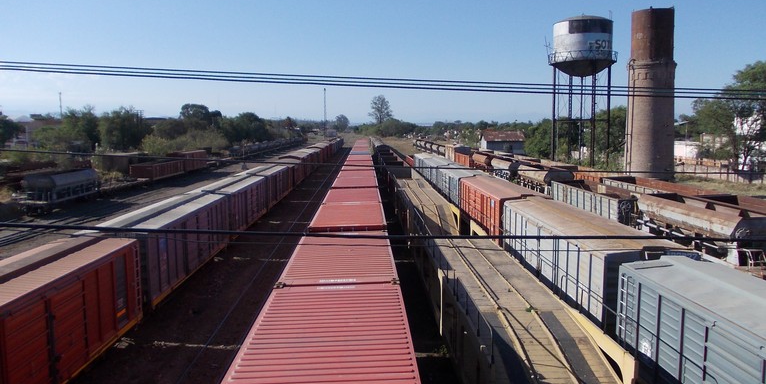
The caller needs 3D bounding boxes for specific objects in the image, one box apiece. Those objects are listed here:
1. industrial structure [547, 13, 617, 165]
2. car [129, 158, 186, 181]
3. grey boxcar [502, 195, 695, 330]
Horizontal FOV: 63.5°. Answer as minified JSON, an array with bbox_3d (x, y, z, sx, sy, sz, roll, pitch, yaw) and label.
[{"bbox_3d":[25.767,-12.358,79.630,8.400,20.612,8.400,-1,6,-2],"label":"industrial structure"},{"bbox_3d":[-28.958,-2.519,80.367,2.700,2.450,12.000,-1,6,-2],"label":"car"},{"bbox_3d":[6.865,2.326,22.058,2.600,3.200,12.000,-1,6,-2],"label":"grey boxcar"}]

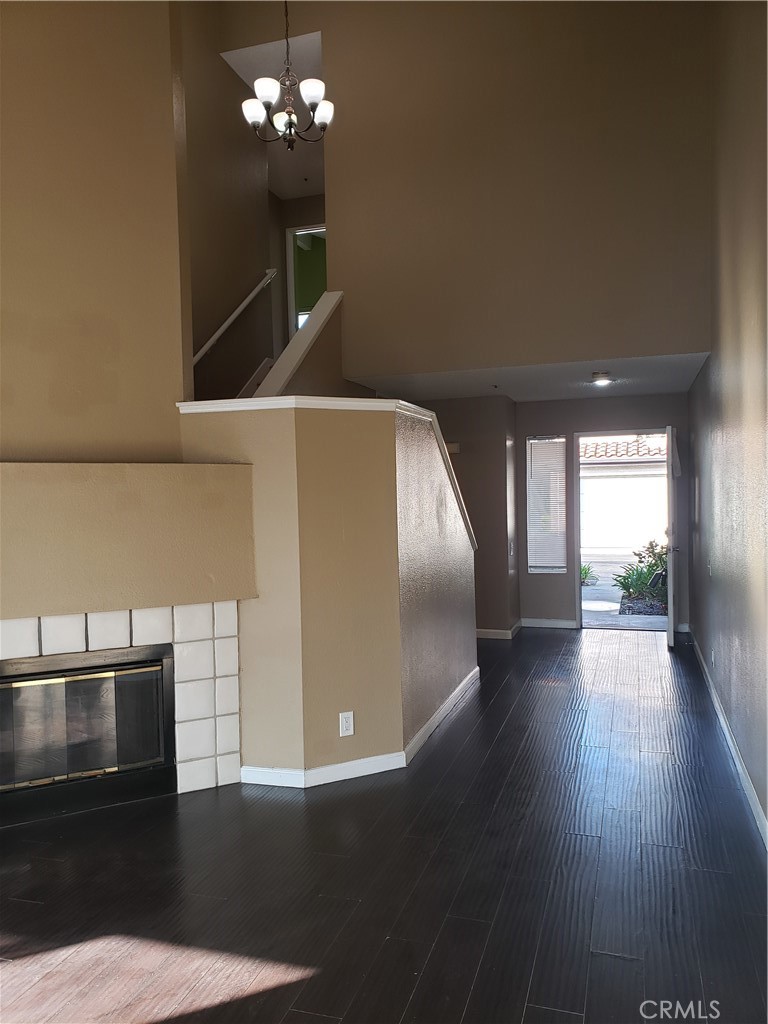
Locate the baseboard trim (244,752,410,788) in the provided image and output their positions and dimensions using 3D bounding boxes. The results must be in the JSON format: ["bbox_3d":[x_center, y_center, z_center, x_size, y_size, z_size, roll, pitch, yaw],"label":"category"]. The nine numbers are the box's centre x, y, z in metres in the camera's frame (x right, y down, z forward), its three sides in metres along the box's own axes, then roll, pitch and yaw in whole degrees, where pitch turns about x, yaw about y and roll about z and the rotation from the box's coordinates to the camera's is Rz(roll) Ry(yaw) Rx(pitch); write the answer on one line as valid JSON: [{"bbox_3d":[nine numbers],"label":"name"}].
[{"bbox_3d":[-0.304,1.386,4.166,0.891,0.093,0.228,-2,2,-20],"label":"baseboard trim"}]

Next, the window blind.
[{"bbox_3d":[1.725,-0.073,8.115,0.406,1.425,0.040,-1,2,18],"label":"window blind"}]

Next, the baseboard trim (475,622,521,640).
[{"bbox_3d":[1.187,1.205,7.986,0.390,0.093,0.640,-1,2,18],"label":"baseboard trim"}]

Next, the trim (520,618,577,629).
[{"bbox_3d":[1.748,1.187,8.130,0.593,0.093,0.018,-1,2,18],"label":"trim"}]

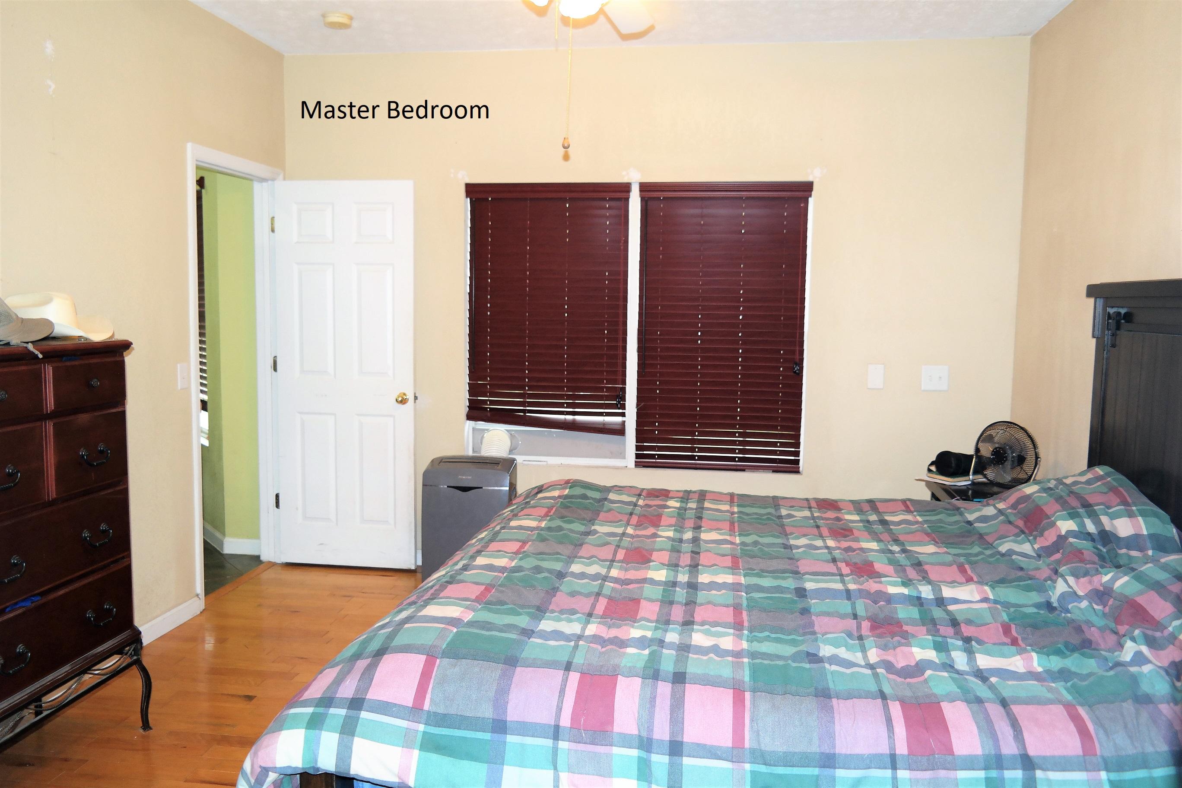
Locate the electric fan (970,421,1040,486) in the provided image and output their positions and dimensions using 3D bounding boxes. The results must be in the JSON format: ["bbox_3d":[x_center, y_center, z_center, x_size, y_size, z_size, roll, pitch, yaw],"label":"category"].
[{"bbox_3d":[1.837,0.274,3.919,0.295,0.300,0.190,5,7,41],"label":"electric fan"}]

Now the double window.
[{"bbox_3d":[0.214,-0.349,4.603,1.780,1.475,0.100,2,5,8],"label":"double window"}]

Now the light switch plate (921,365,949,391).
[{"bbox_3d":[1.714,-0.077,4.407,0.127,0.127,0.012,2,5,8],"label":"light switch plate"}]

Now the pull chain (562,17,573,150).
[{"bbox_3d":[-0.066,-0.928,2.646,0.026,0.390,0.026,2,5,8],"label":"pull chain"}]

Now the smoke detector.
[{"bbox_3d":[-1.157,-1.713,4.061,0.148,0.052,0.148,2,5,8],"label":"smoke detector"}]

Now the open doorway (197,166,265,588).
[{"bbox_3d":[-1.786,-0.043,4.421,0.120,2.040,0.740,2,5,8],"label":"open doorway"}]

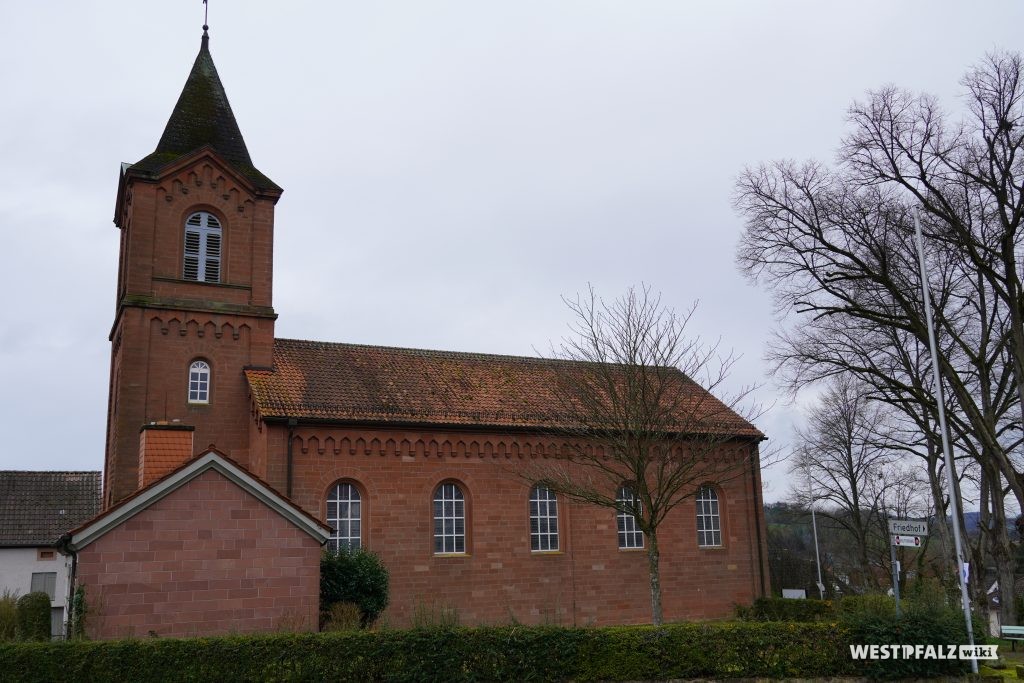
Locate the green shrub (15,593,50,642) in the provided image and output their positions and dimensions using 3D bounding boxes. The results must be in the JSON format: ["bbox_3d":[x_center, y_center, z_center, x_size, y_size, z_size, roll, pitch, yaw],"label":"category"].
[{"bbox_3d":[-15.022,9.193,29.500,1.100,2.531,1.120,-1,-12,0],"label":"green shrub"}]

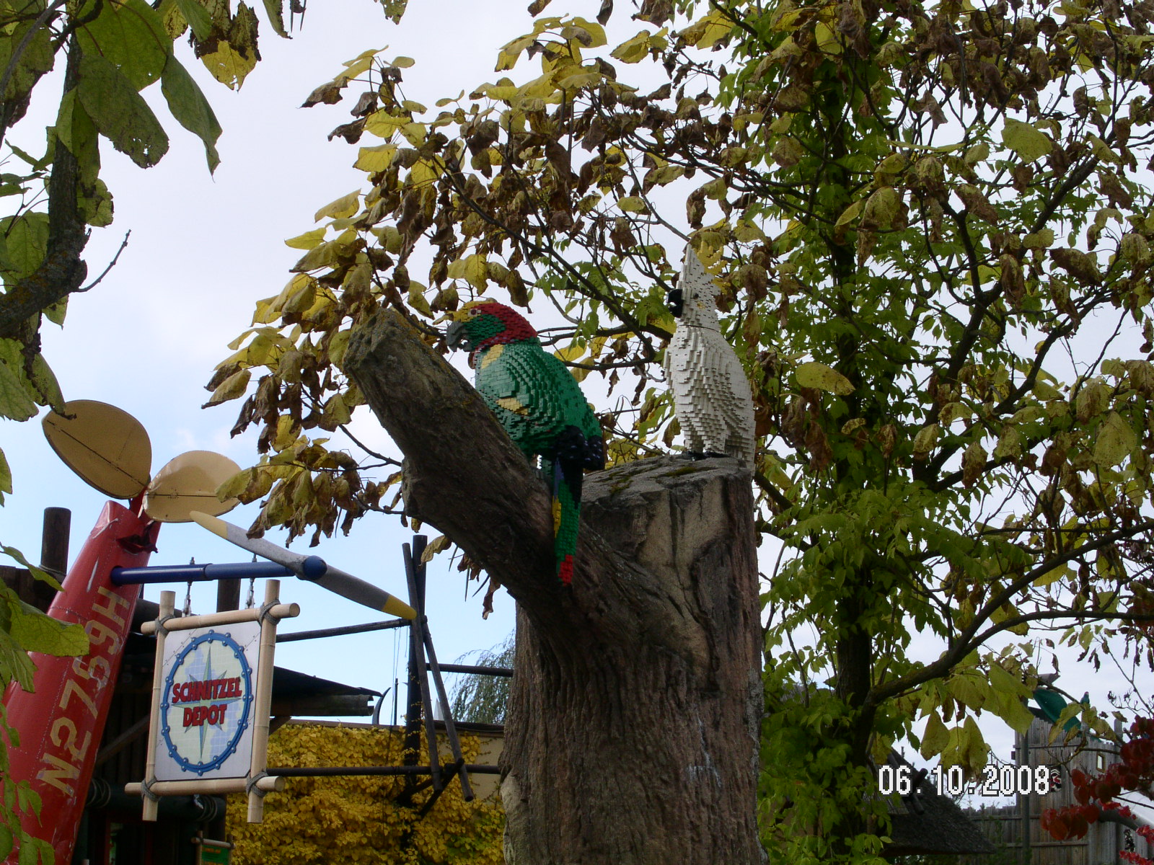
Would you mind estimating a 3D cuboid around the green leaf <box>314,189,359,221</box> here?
[{"bbox_3d":[-0.730,-0.692,6.800,0.140,0.080,0.080,1,-12,0],"label":"green leaf"}]

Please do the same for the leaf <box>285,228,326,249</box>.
[{"bbox_3d":[-0.826,-0.591,6.800,0.122,0.055,0.090,1,-12,0],"label":"leaf"}]

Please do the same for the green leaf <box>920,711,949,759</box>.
[{"bbox_3d":[1.024,0.867,6.400,0.085,0.135,0.050,1,-12,0],"label":"green leaf"}]

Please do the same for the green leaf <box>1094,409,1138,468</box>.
[{"bbox_3d":[1.639,0.019,6.800,0.135,0.165,0.050,1,-12,0],"label":"green leaf"}]

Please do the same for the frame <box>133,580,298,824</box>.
[{"bbox_3d":[-2.218,1.639,13.600,1.390,1.434,0.160,-9,-16,40],"label":"frame"}]

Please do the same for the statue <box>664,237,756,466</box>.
[{"bbox_3d":[0.285,-0.150,4.720,0.235,0.460,0.155,12,-16,-41],"label":"statue"}]

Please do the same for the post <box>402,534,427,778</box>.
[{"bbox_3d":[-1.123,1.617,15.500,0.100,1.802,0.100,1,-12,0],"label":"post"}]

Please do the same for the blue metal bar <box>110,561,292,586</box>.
[{"bbox_3d":[-2.348,0.870,13.895,1.753,0.105,0.105,-5,-13,41],"label":"blue metal bar"}]

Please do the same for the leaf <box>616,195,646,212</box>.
[{"bbox_3d":[0.166,-0.696,6.800,0.095,0.055,0.090,1,-12,0],"label":"leaf"}]

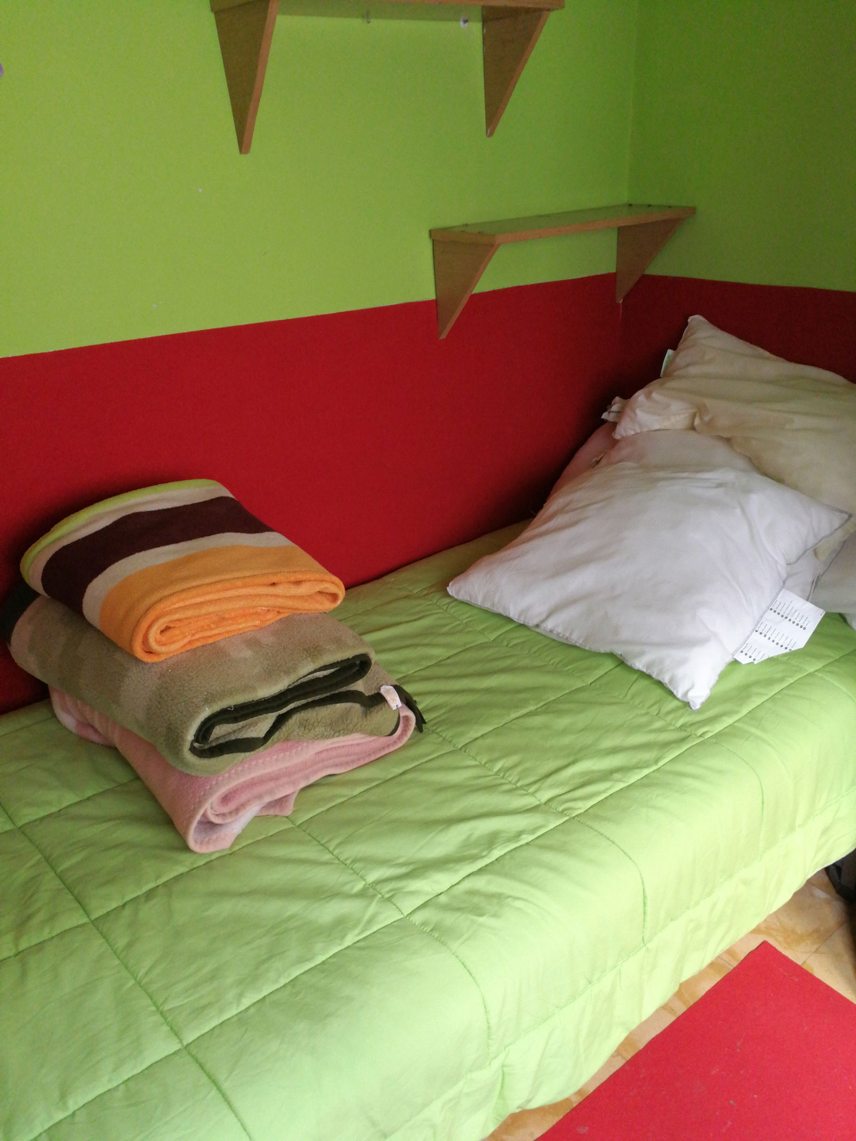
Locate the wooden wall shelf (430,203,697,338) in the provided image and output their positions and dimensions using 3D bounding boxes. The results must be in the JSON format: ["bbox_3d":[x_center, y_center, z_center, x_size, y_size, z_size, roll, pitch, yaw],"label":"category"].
[{"bbox_3d":[0.305,-0.646,1.930,0.585,0.220,0.202,-21,31,-32],"label":"wooden wall shelf"}]

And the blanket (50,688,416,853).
[{"bbox_3d":[-0.334,0.214,1.496,0.400,0.107,0.517,-24,32,-36],"label":"blanket"}]

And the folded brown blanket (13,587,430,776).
[{"bbox_3d":[-0.367,0.146,1.479,0.517,0.161,0.439,21,35,41],"label":"folded brown blanket"}]

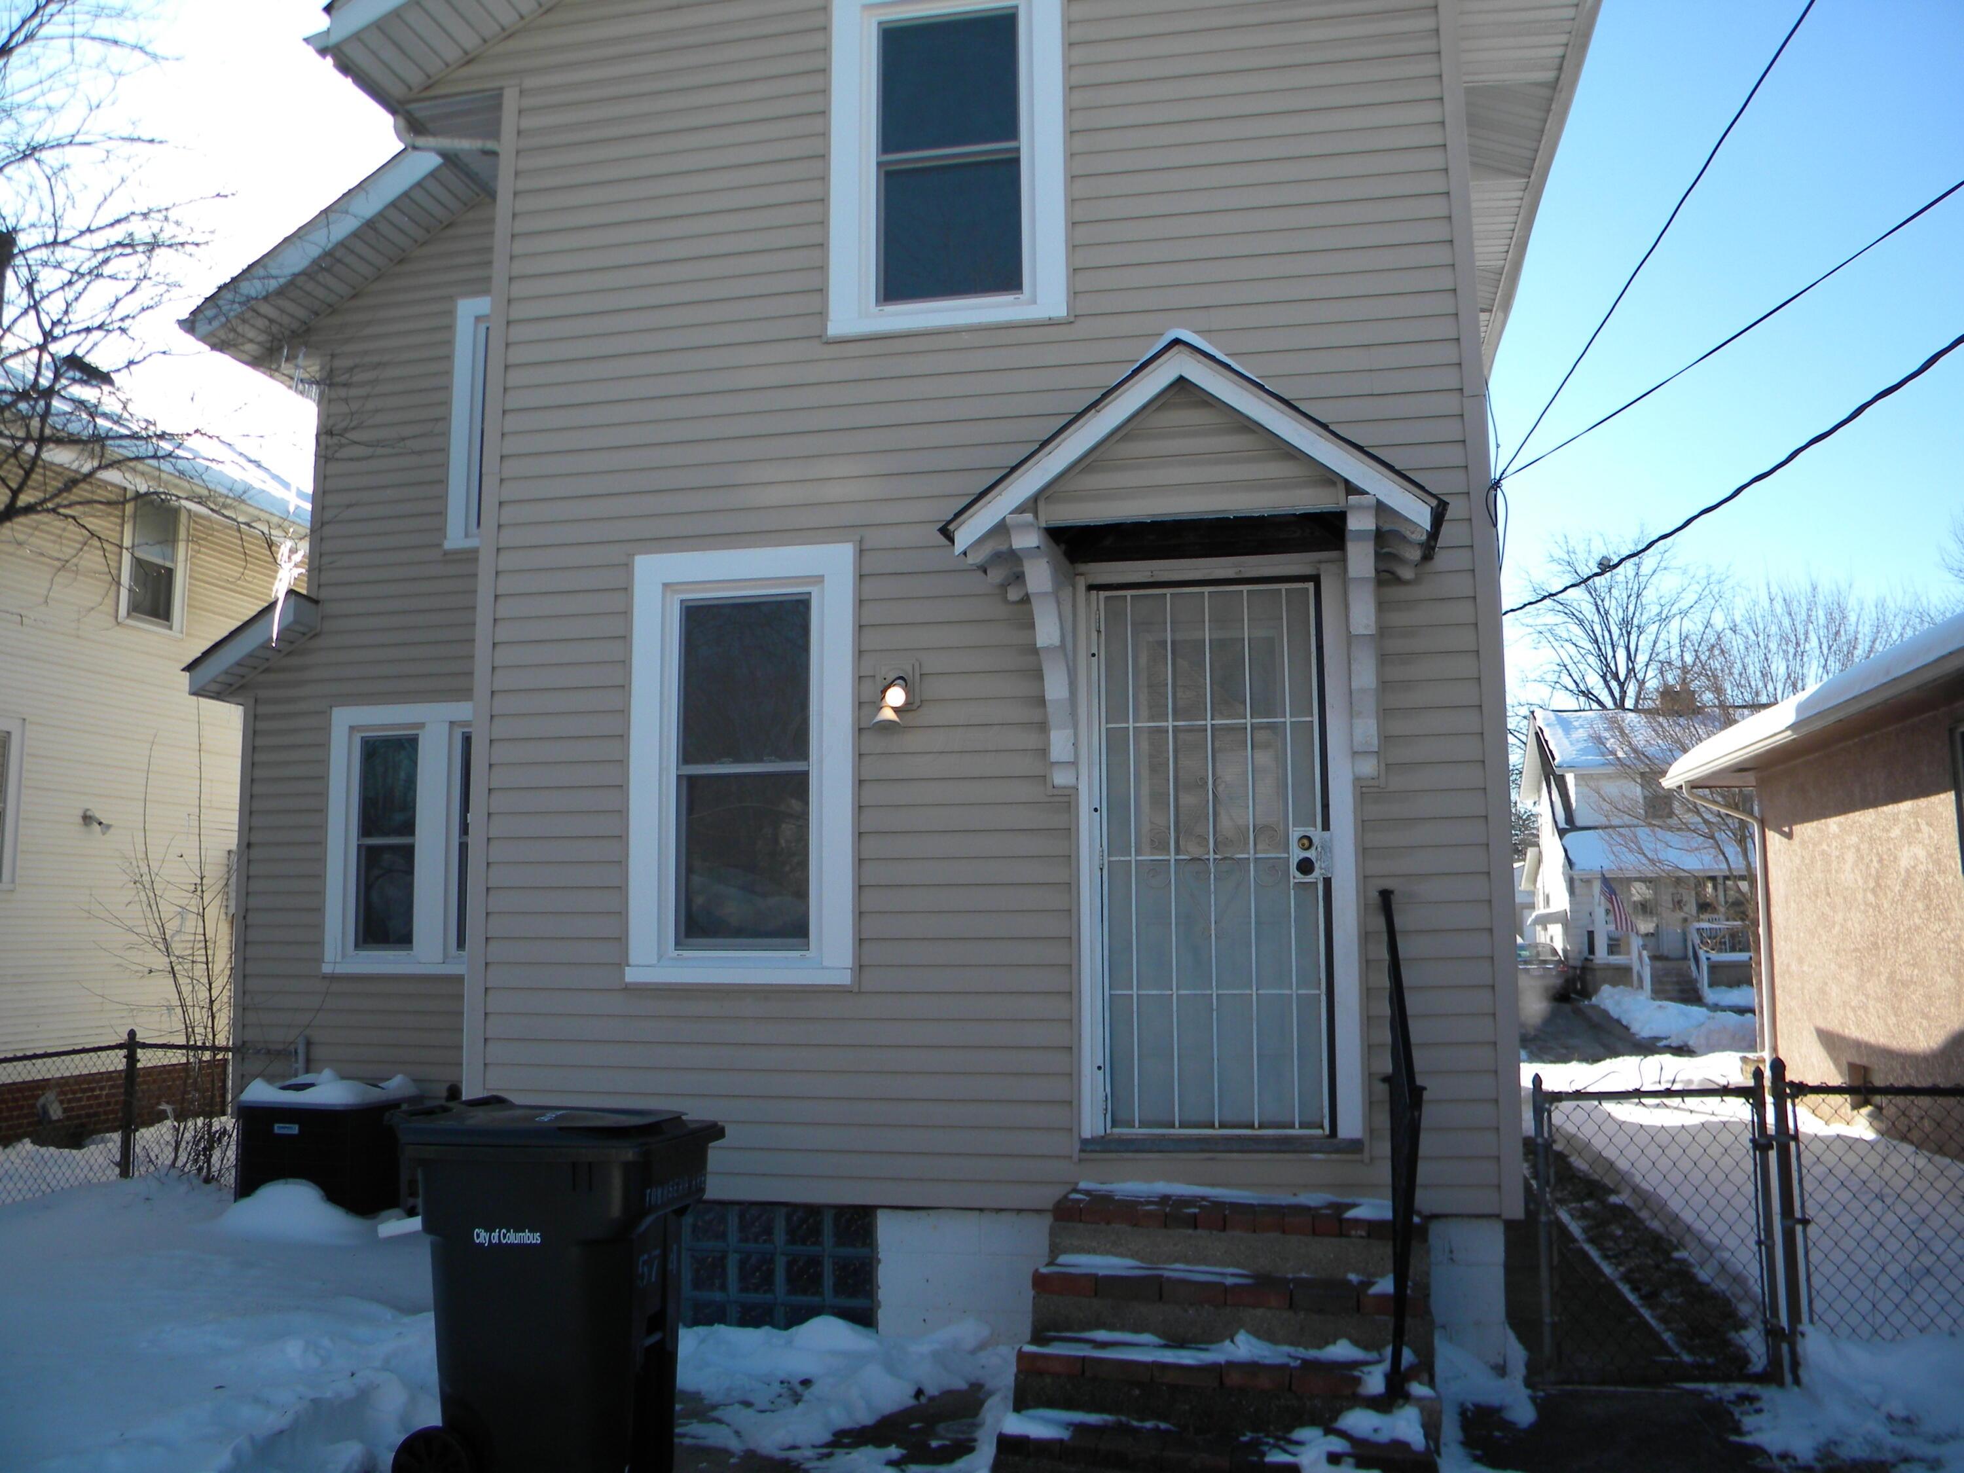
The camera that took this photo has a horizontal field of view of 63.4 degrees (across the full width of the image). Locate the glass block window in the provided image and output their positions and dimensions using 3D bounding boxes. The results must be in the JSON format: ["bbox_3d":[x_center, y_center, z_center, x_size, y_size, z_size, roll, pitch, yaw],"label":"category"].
[{"bbox_3d":[-0.788,2.066,6.117,0.787,0.560,0.090,-2,-7,11],"label":"glass block window"}]

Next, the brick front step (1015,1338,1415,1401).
[{"bbox_3d":[0.739,1.932,4.909,1.222,0.066,0.290,-1,-7,12],"label":"brick front step"}]

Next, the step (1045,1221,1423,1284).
[{"bbox_3d":[0.880,1.761,5.481,1.264,0.137,0.220,-1,-7,12],"label":"step"}]

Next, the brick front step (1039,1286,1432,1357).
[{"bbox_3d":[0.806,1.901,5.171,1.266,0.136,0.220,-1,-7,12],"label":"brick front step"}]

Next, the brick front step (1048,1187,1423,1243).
[{"bbox_3d":[0.896,1.670,5.550,1.247,0.062,0.340,-1,-7,12],"label":"brick front step"}]

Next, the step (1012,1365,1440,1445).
[{"bbox_3d":[0.738,2.024,4.863,1.258,0.125,0.220,-1,-7,12],"label":"step"}]

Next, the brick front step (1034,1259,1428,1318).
[{"bbox_3d":[0.810,1.802,5.218,1.246,0.062,0.290,-1,-7,12],"label":"brick front step"}]

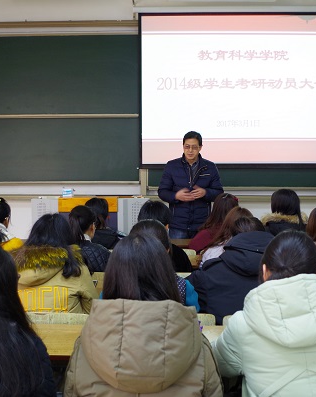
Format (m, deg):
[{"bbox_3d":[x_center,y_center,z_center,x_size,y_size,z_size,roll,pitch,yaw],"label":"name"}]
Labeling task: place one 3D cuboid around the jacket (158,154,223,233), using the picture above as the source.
[{"bbox_3d":[0.295,-0.051,4.677,0.580,0.704,0.360,0,3,5],"label":"jacket"}]

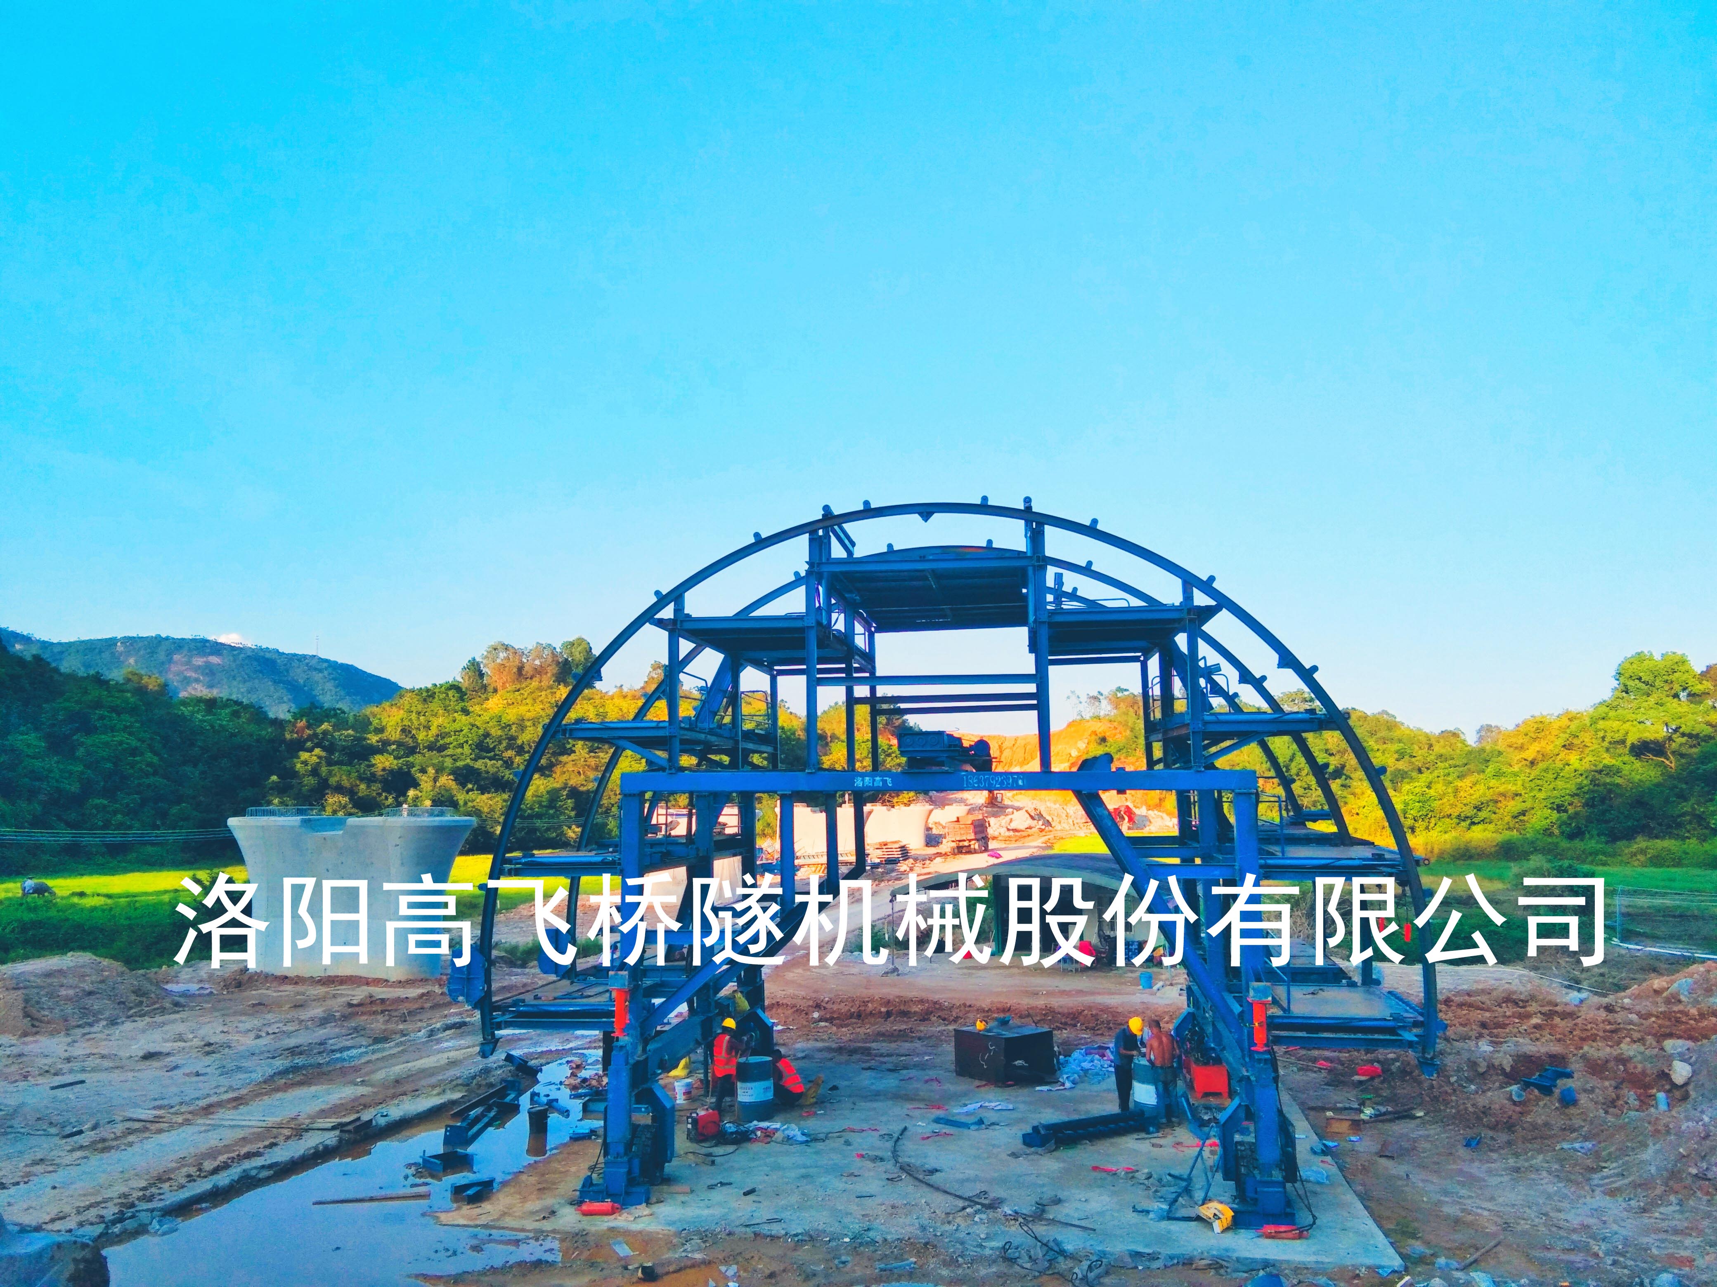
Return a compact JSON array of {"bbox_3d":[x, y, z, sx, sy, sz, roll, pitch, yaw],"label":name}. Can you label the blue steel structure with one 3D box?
[{"bbox_3d":[1.435,3.022,23.864,12.510,9.200,8.600,-1,-5,6],"label":"blue steel structure"}]

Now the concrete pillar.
[{"bbox_3d":[-13.868,6.870,42.000,6.800,4.500,2.900,-1,-5,10],"label":"concrete pillar"}]

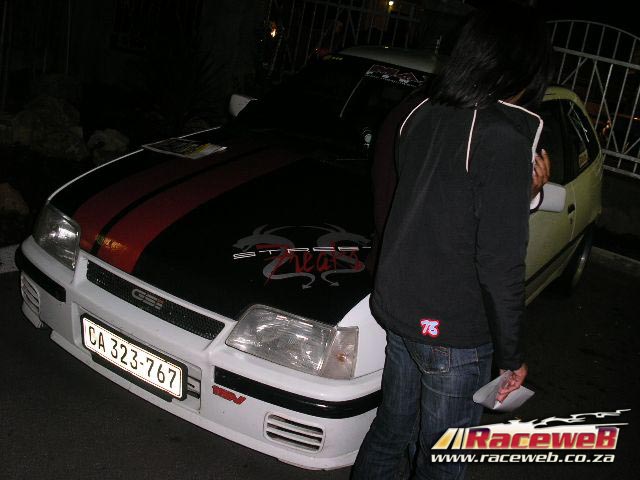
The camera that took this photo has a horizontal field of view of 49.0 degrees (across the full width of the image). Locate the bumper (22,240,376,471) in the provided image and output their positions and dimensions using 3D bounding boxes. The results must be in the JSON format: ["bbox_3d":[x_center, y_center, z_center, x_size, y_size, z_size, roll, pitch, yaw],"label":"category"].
[{"bbox_3d":[-0.514,0.341,2.519,1.620,0.430,0.460,20,21,28],"label":"bumper"}]

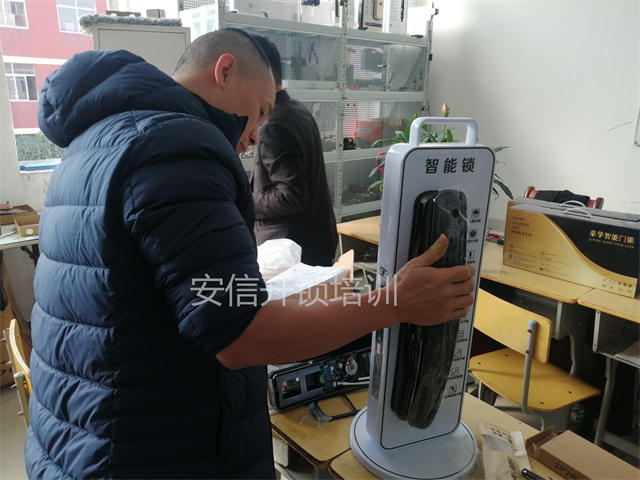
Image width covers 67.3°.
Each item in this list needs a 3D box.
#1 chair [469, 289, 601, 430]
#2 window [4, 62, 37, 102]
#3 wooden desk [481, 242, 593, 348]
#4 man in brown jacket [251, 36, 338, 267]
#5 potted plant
[{"bbox_3d":[0.729,0.546,1.748,0.440,0.780,0.400,-9,18,-33],"label":"chair"},{"bbox_3d":[-15.626,-8.150,24.725,1.850,1.850,0.120,-12,20,-41],"label":"window"},{"bbox_3d":[0.815,0.464,2.097,0.460,0.750,0.620,-12,20,-41],"label":"wooden desk"},{"bbox_3d":[-0.165,-0.156,2.479,0.400,1.700,0.500,9,17,25],"label":"man in brown jacket"},{"bbox_3d":[0.566,-0.300,2.241,0.550,0.640,0.550,-12,20,-41],"label":"potted plant"}]

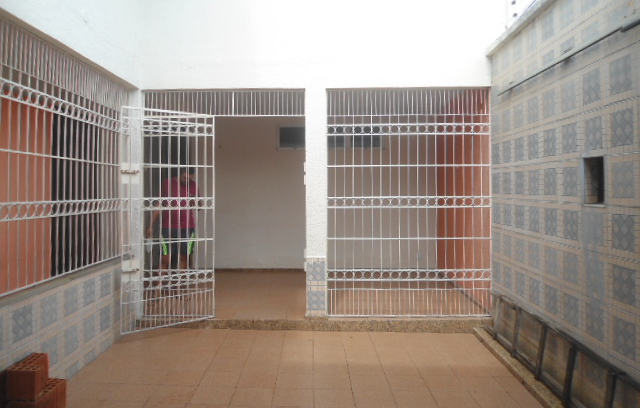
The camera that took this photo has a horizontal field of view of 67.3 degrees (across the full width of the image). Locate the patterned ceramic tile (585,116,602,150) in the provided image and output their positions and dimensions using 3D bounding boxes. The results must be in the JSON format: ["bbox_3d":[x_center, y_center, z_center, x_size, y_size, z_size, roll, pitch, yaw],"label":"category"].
[{"bbox_3d":[1.806,-0.459,3.159,0.012,0.207,0.210,-1,2,1],"label":"patterned ceramic tile"}]

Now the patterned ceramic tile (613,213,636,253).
[{"bbox_3d":[1.870,0.181,2.952,0.010,0.213,0.213,0,2,1],"label":"patterned ceramic tile"}]

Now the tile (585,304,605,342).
[{"bbox_3d":[1.825,0.792,3.185,0.010,0.207,0.207,0,1,1],"label":"tile"}]

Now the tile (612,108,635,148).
[{"bbox_3d":[1.763,-0.443,2.803,0.010,0.203,0.203,0,1,1],"label":"tile"}]

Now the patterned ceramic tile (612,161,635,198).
[{"bbox_3d":[1.766,-0.136,2.789,0.012,0.207,0.213,0,2,1],"label":"patterned ceramic tile"}]

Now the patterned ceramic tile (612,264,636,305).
[{"bbox_3d":[1.818,0.480,2.864,0.010,0.207,0.207,0,1,1],"label":"patterned ceramic tile"}]

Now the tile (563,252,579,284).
[{"bbox_3d":[1.836,0.465,3.502,0.012,0.207,0.210,-1,2,1],"label":"tile"}]

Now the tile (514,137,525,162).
[{"bbox_3d":[1.792,-0.495,4.332,0.010,0.203,0.203,0,1,1],"label":"tile"}]

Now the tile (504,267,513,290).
[{"bbox_3d":[1.817,0.715,4.640,0.010,0.203,0.203,0,1,1],"label":"tile"}]

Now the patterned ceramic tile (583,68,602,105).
[{"bbox_3d":[1.903,-0.818,3.360,0.010,0.218,0.218,0,2,1],"label":"patterned ceramic tile"}]

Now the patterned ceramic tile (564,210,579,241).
[{"bbox_3d":[1.784,0.145,3.416,0.010,0.203,0.203,0,1,1],"label":"patterned ceramic tile"}]

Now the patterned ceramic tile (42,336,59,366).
[{"bbox_3d":[-1.968,1.073,3.496,0.012,0.207,0.213,0,2,0],"label":"patterned ceramic tile"}]

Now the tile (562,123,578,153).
[{"bbox_3d":[1.826,-0.484,3.502,0.010,0.207,0.207,0,1,1],"label":"tile"}]

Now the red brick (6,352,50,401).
[{"bbox_3d":[-1.824,1.103,3.053,0.175,0.195,0.285,0,2,0],"label":"red brick"}]

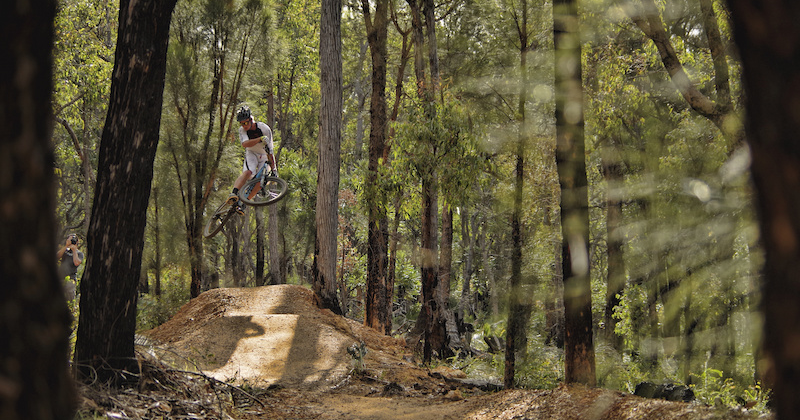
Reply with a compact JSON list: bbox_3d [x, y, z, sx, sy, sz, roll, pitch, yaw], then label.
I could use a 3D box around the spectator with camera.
[{"bbox_3d":[-5.603,1.292,35.500,0.560,1.750,0.500,0,-1,-16],"label":"spectator with camera"}]

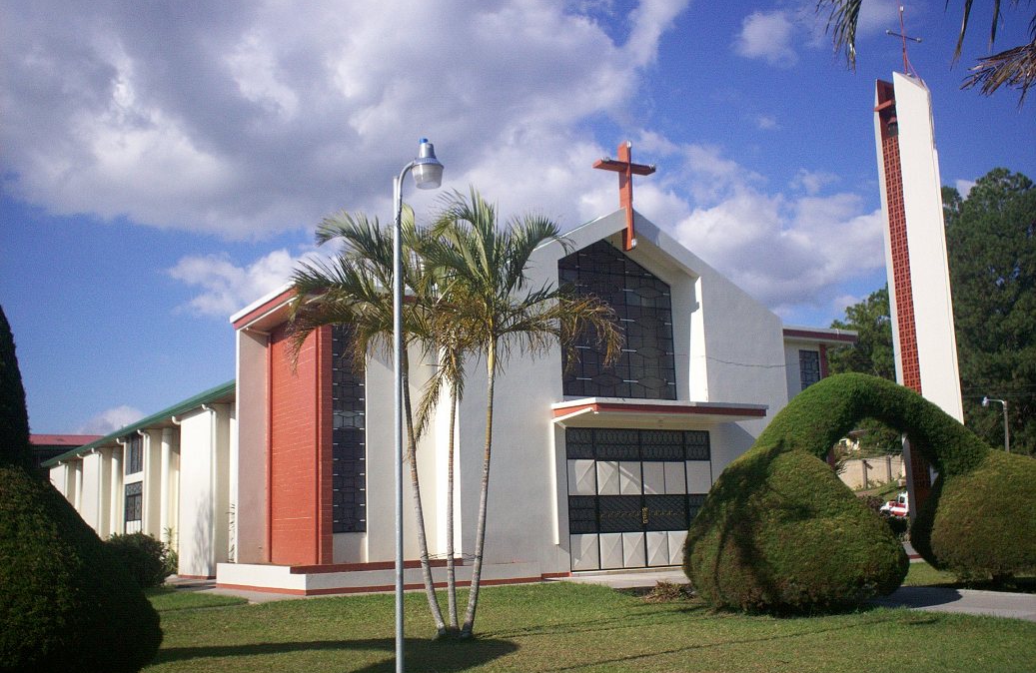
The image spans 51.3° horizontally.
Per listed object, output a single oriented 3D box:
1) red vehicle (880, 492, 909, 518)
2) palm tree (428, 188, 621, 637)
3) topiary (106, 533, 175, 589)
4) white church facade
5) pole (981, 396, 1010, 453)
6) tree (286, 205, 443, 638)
[{"bbox_3d":[22.705,9.743,62.000,4.200,1.750,1.750,4,-12,-29],"label":"red vehicle"},{"bbox_3d":[0.141,0.871,14.255,2.650,5.970,2.400,-2,-10,0],"label":"palm tree"},{"bbox_3d":[-8.632,5.138,24.578,1.750,1.210,1.600,-2,-10,0],"label":"topiary"},{"bbox_3d":[-6.629,4.160,40.261,16.200,8.687,35.500,5,-12,-32],"label":"white church facade"},{"bbox_3d":[25.364,6.394,56.424,1.400,6.500,0.350,-2,-10,0],"label":"pole"},{"bbox_3d":[-1.993,1.070,14.402,2.200,5.680,2.050,-2,-10,0],"label":"tree"}]

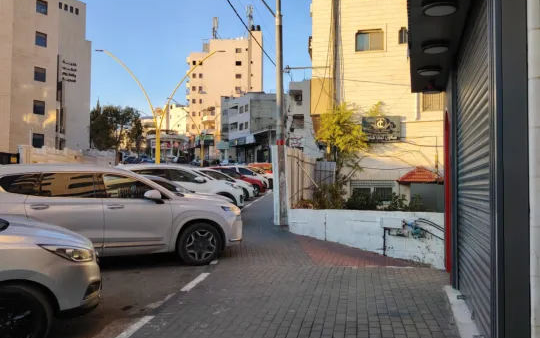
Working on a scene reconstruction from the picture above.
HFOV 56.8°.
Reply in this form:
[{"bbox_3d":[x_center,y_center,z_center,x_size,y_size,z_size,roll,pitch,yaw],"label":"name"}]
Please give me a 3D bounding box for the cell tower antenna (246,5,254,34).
[{"bbox_3d":[-4.950,-37.600,126.000,1.700,7.000,1.700,0,-2,0],"label":"cell tower antenna"}]

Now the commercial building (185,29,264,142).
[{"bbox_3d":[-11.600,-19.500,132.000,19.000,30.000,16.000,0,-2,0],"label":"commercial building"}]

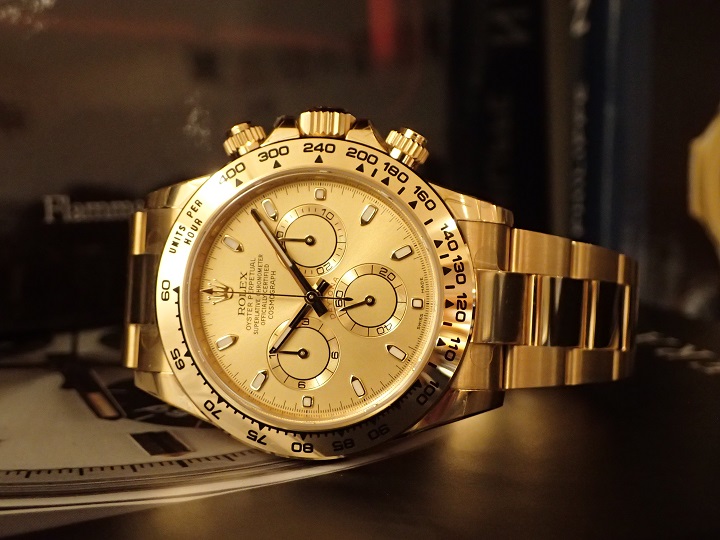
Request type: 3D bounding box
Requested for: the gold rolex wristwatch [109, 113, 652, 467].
[{"bbox_3d":[0.003,0.003,0.169,0.071,0.044,0.060,3,-2,6],"label":"gold rolex wristwatch"}]

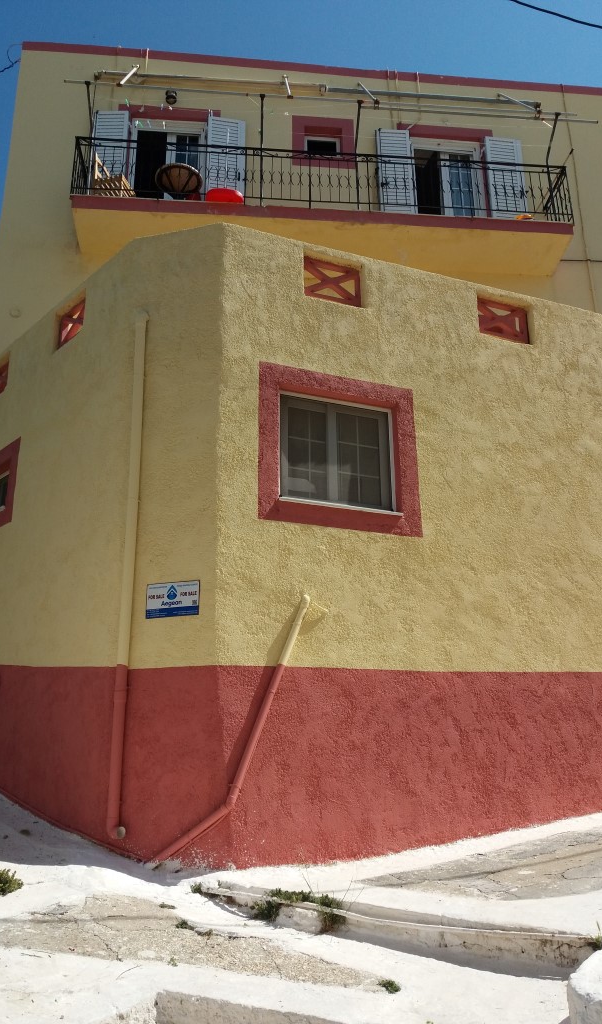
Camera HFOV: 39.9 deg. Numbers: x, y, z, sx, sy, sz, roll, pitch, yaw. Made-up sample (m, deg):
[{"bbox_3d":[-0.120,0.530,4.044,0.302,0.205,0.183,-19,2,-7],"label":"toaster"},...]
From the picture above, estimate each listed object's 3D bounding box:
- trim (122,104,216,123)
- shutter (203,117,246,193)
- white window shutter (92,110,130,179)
[{"bbox_3d":[-1.912,-5.843,12.146,1.473,0.224,0.070,1,-19,-6],"label":"trim"},{"bbox_3d":[-1.073,-4.734,11.841,0.558,2.180,0.045,2,-19,-10],"label":"shutter"},{"bbox_3d":[-2.733,-4.765,11.670,0.527,2.180,0.045,-1,-19,-1],"label":"white window shutter"}]

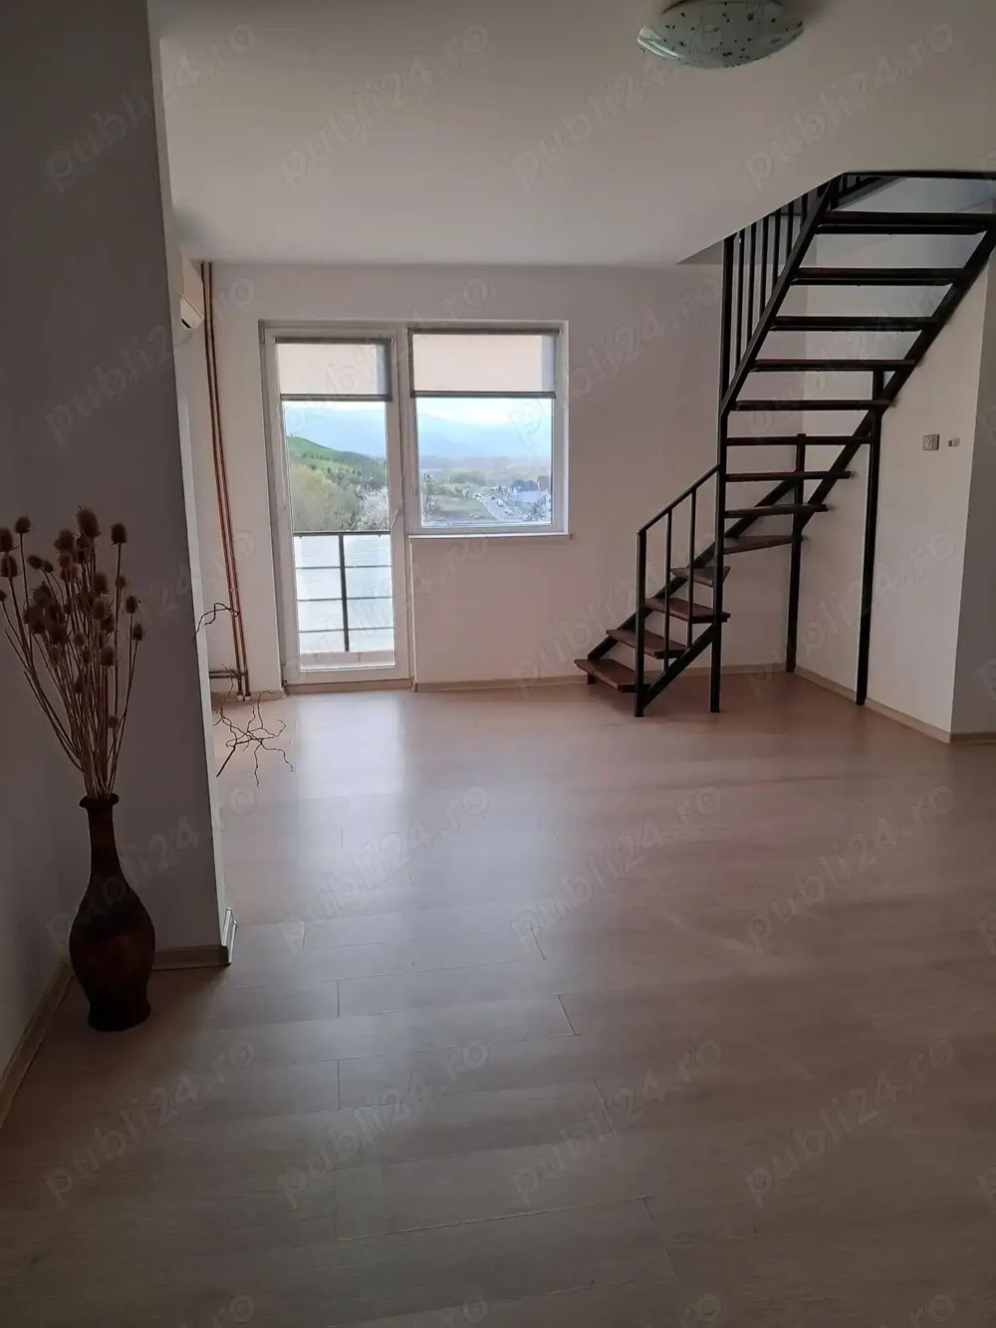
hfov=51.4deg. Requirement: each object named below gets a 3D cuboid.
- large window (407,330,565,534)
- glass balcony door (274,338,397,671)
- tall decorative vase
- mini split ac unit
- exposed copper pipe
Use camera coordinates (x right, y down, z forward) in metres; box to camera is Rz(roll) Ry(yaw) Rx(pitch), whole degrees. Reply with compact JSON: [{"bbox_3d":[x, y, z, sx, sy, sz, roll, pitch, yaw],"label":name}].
[{"bbox_3d":[-0.056,-1.382,6.179,0.955,1.200,0.100,-3,12,-9],"label":"large window"},{"bbox_3d":[-0.914,-0.897,6.138,0.707,1.990,0.080,-3,12,-9],"label":"glass balcony door"},{"bbox_3d":[-0.996,0.623,2.644,0.226,0.595,0.226,-3,12,-9],"label":"tall decorative vase"},{"bbox_3d":[-1.535,-1.735,4.857,0.223,0.278,0.840,-3,12,-9],"label":"mini split ac unit"},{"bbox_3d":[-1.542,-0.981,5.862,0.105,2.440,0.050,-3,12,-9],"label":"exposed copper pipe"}]

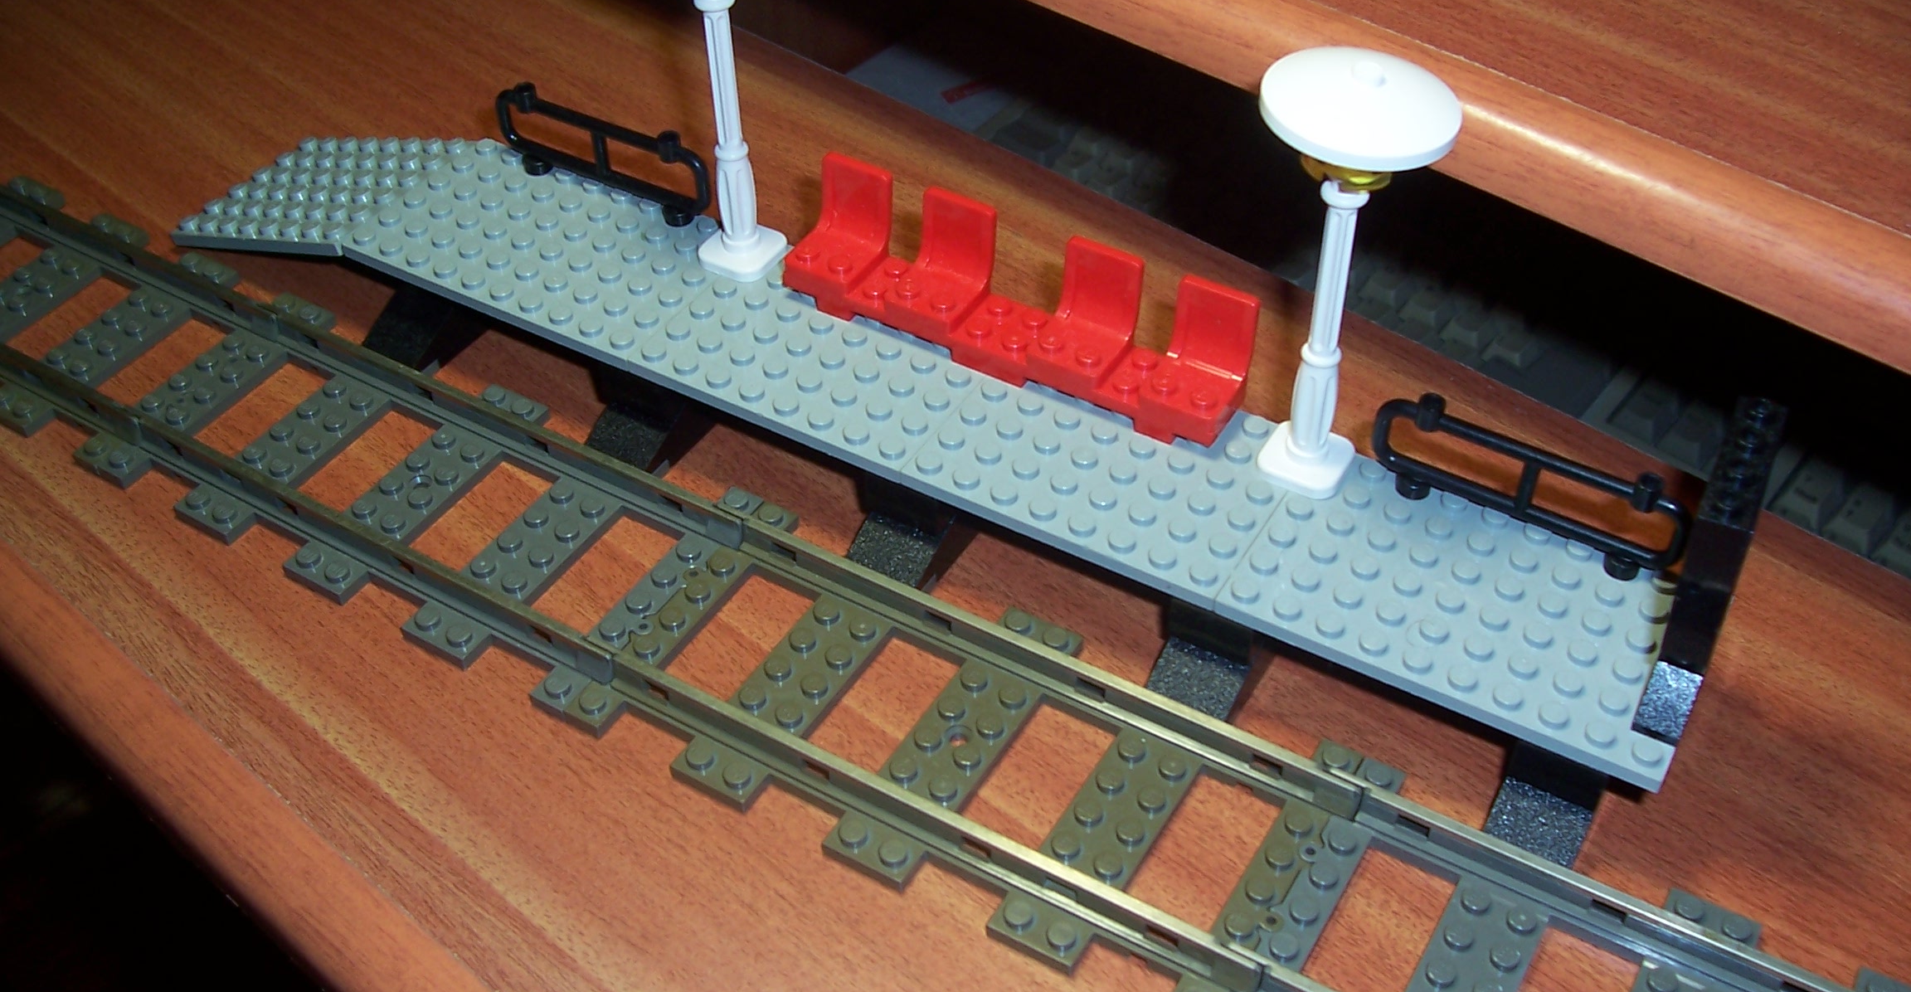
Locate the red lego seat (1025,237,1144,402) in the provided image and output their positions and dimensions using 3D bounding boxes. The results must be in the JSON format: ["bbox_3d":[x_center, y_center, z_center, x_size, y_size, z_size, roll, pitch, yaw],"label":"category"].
[{"bbox_3d":[0.024,-0.034,0.359,0.016,0.025,0.016,22,48,22],"label":"red lego seat"}]

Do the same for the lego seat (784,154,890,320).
[{"bbox_3d":[-0.024,-0.053,0.379,0.016,0.025,0.016,22,48,22],"label":"lego seat"}]

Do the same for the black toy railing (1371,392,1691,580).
[{"bbox_3d":[0.101,-0.001,0.332,0.059,0.021,0.006,22,48,22],"label":"black toy railing"}]

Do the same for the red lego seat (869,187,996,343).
[{"bbox_3d":[-0.004,-0.045,0.370,0.016,0.025,0.016,22,48,22],"label":"red lego seat"}]

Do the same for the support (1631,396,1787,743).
[{"bbox_3d":[0.122,0.013,0.301,0.008,0.043,0.040,22,48,22],"label":"support"}]

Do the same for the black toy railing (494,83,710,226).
[{"bbox_3d":[-0.077,-0.074,0.409,0.059,0.021,0.006,22,48,22],"label":"black toy railing"}]

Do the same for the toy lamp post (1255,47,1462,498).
[{"bbox_3d":[0.065,-0.036,0.322,0.032,0.085,0.032,0,43,0],"label":"toy lamp post"}]

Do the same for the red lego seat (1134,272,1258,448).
[{"bbox_3d":[0.045,-0.025,0.350,0.016,0.025,0.016,22,48,22],"label":"red lego seat"}]

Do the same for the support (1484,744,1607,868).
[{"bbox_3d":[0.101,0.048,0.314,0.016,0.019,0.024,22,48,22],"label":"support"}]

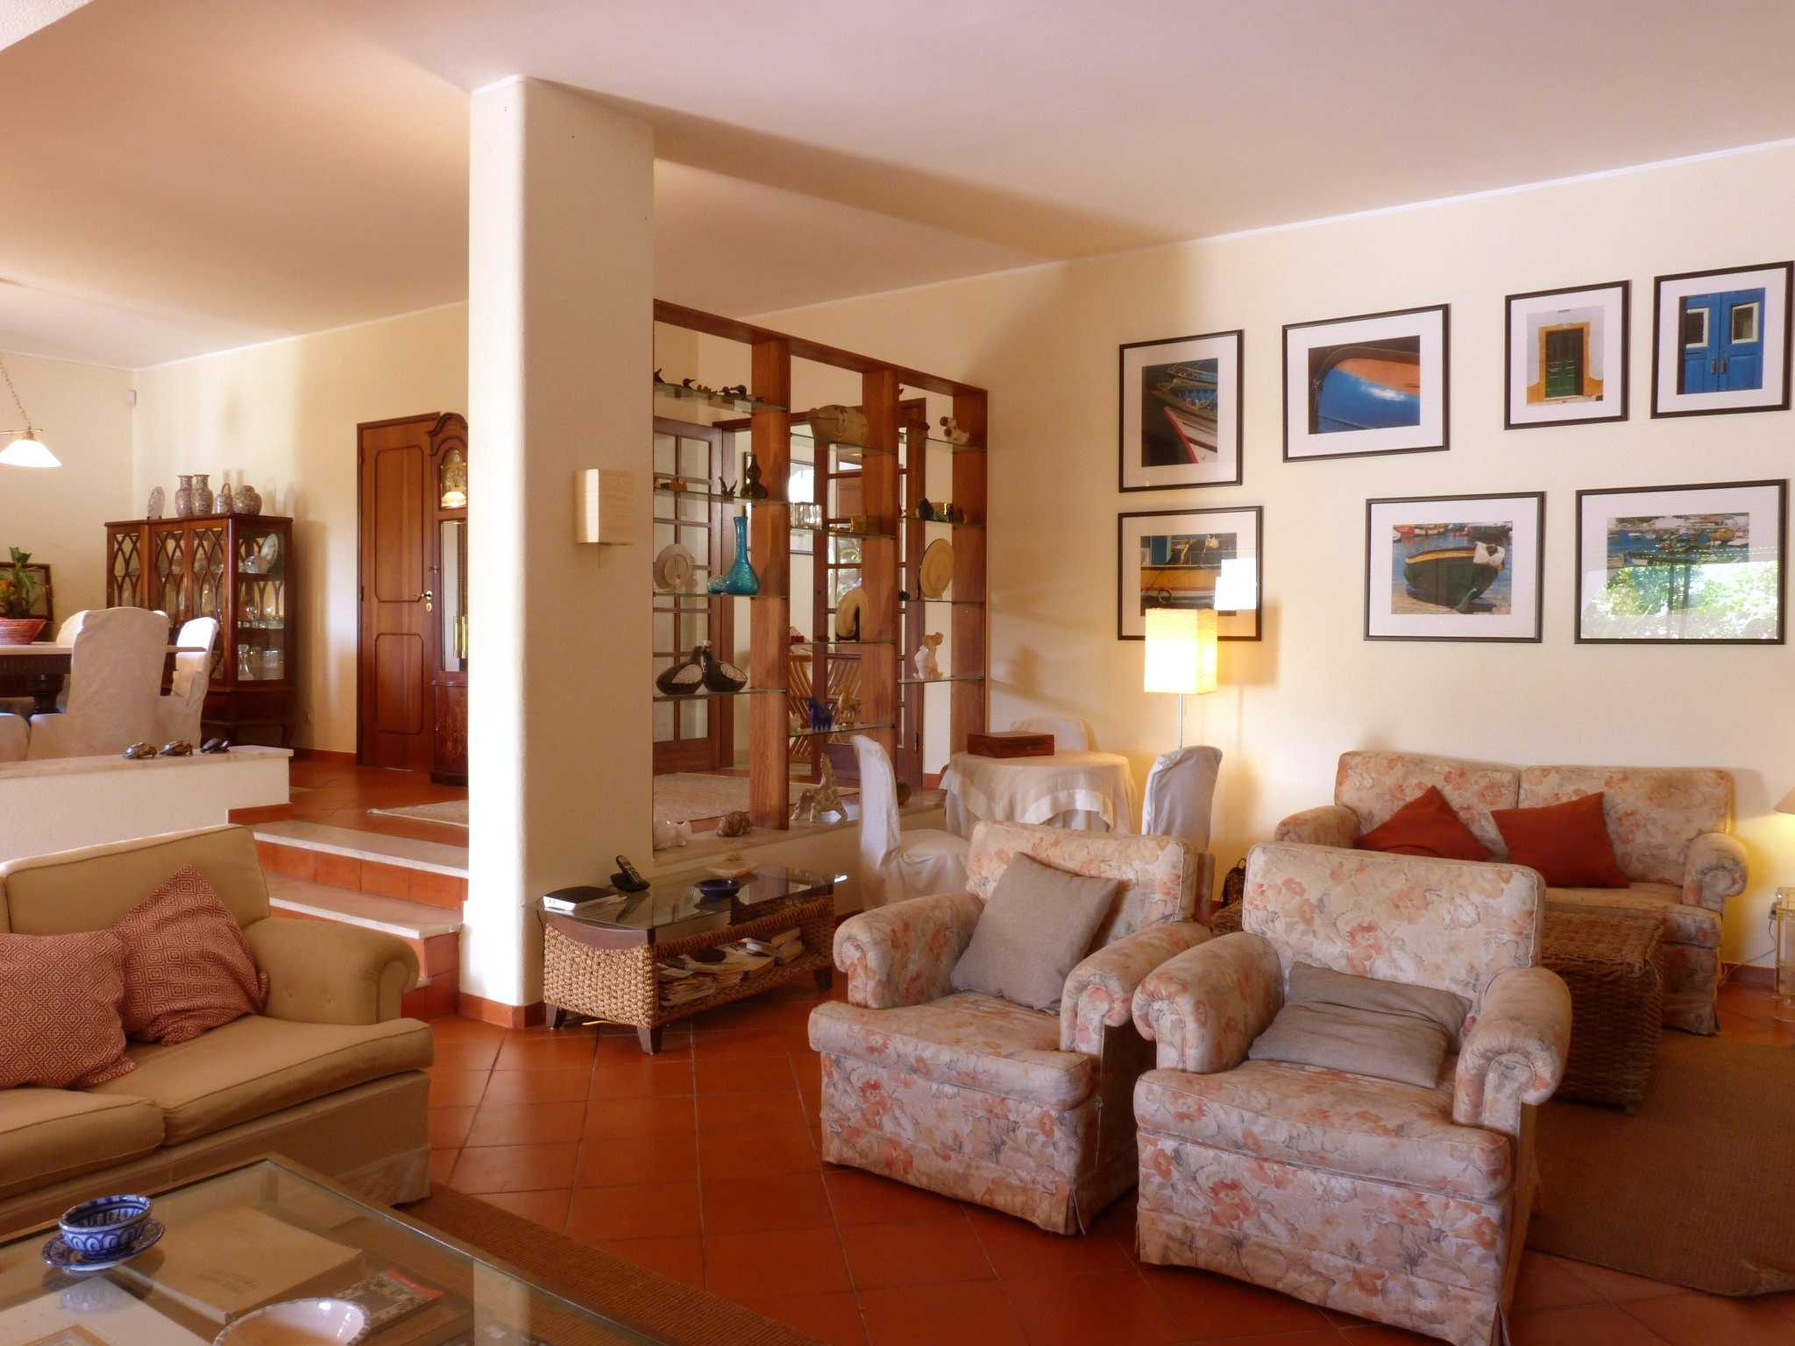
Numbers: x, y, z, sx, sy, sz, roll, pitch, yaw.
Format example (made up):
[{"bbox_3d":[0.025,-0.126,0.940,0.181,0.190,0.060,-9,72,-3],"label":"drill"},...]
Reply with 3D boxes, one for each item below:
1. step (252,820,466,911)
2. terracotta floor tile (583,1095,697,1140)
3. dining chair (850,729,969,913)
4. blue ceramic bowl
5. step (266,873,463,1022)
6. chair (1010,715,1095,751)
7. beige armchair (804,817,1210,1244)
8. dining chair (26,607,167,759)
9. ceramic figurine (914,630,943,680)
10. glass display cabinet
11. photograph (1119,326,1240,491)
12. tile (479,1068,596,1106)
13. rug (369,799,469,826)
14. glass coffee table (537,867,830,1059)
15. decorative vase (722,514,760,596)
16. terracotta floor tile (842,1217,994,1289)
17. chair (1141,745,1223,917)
[{"bbox_3d":[-2.125,0.769,5.266,1.750,0.165,0.330,2,3,35],"label":"step"},{"bbox_3d":[-0.714,1.242,3.604,0.302,0.015,0.298,0,2,-10],"label":"terracotta floor tile"},{"bbox_3d":[0.098,0.721,5.538,0.520,0.915,0.450,0,2,-18],"label":"dining chair"},{"bbox_3d":[-1.207,0.852,1.980,0.120,0.056,0.120,0,2,0],"label":"blue ceramic bowl"},{"bbox_3d":[-2.303,1.008,5.046,1.870,0.314,0.308,2,3,35],"label":"step"},{"bbox_3d":[0.664,0.682,6.263,0.460,0.915,0.540,2,3,30],"label":"chair"},{"bbox_3d":[0.322,0.842,3.434,0.824,0.814,0.860,2,3,33],"label":"beige armchair"},{"bbox_3d":[-3.970,0.154,6.436,0.550,0.950,0.450,2,3,35],"label":"dining chair"},{"bbox_3d":[0.154,-0.086,6.481,0.140,0.235,0.110,2,2,28],"label":"ceramic figurine"},{"bbox_3d":[-4.730,-0.240,8.756,1.671,1.548,0.394,2,3,35],"label":"glass display cabinet"},{"bbox_3d":[1.361,-1.253,6.267,0.630,0.725,0.022,2,3,35],"label":"photograph"},{"bbox_3d":[-1.078,1.239,3.889,0.300,0.012,0.305,0,2,-10],"label":"tile"},{"bbox_3d":[-1.337,0.640,6.566,1.380,0.012,2.060,2,3,35],"label":"rug"},{"bbox_3d":[-0.713,0.986,4.603,0.564,0.418,1.046,2,3,35],"label":"glass coffee table"},{"bbox_3d":[-0.643,-0.490,5.375,0.145,0.328,0.145,0,2,0],"label":"decorative vase"},{"bbox_3d":[0.038,1.287,2.869,0.300,0.012,0.300,0,2,-10],"label":"terracotta floor tile"},{"bbox_3d":[0.988,0.737,5.301,0.450,0.915,0.530,-1,3,-38],"label":"chair"}]

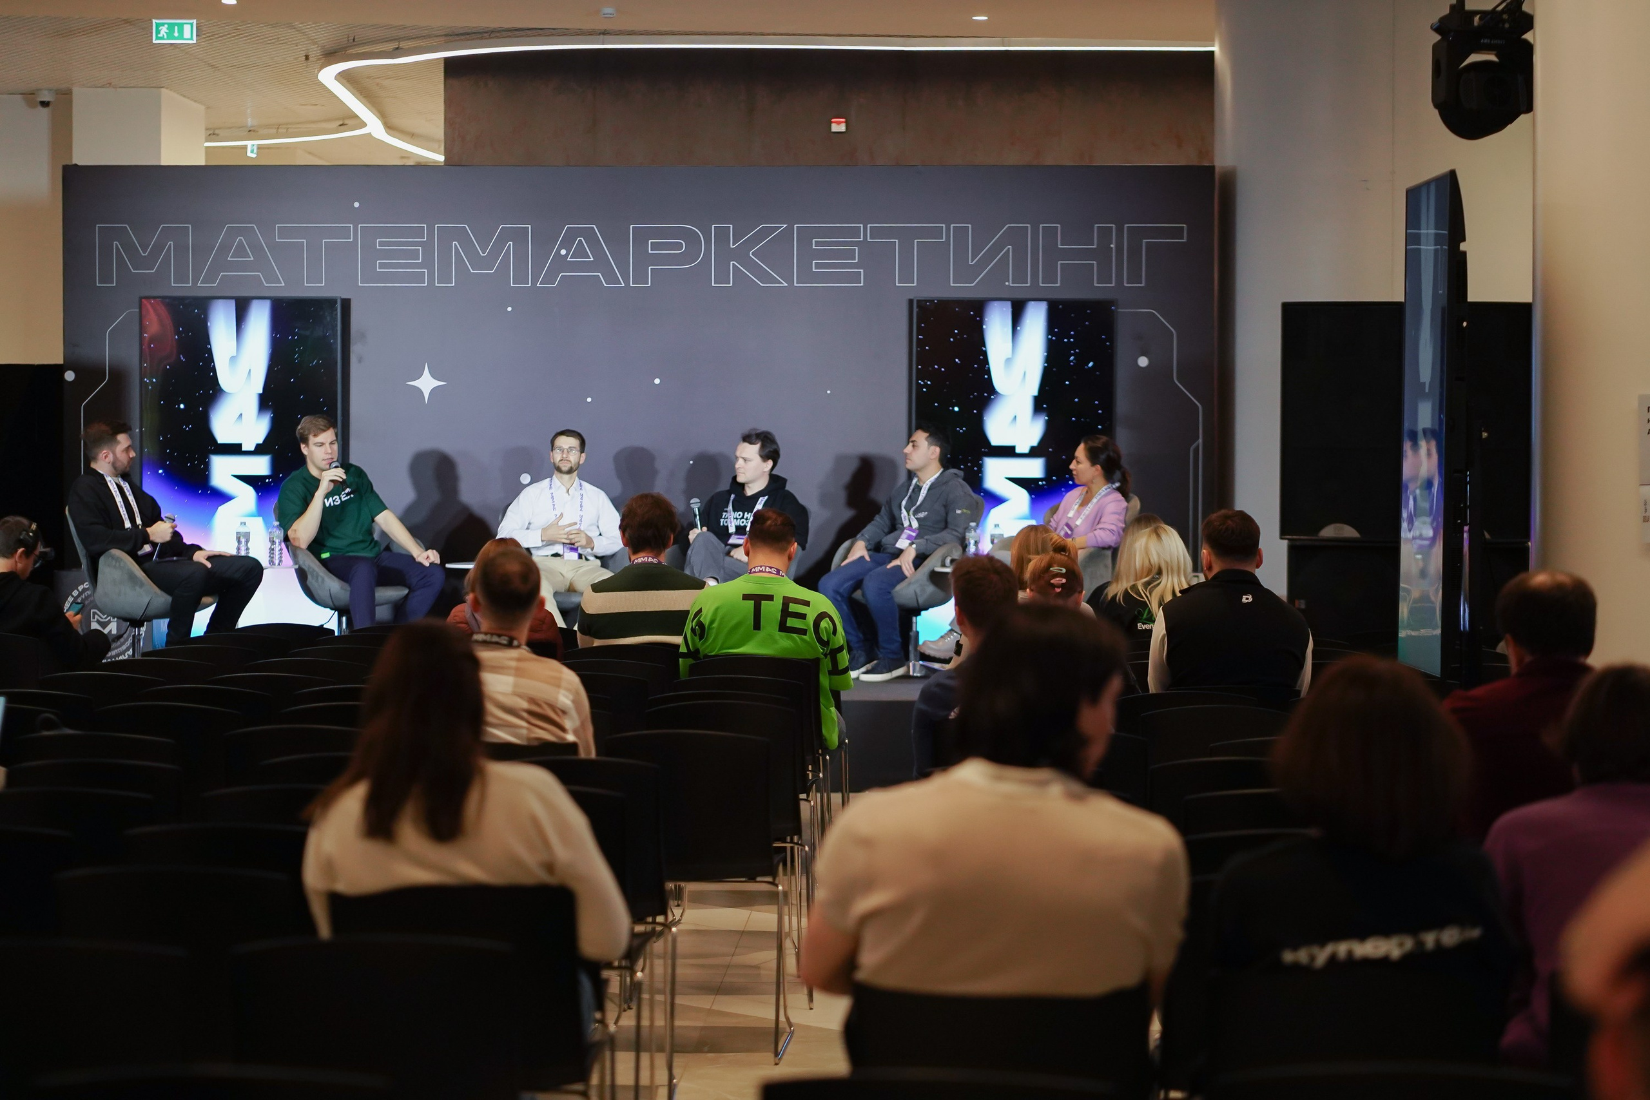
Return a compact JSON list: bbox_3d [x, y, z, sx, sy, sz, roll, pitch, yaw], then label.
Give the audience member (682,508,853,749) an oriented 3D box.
[{"bbox_3d":[-0.231,0.513,13.219,0.570,1.315,0.820,0,2,-10],"label":"audience member"}]

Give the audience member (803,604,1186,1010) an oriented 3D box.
[{"bbox_3d":[0.241,0.712,5.500,0.540,1.290,0.780,0,1,3],"label":"audience member"}]

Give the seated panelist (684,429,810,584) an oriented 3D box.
[{"bbox_3d":[-0.392,0.008,18.957,0.640,1.200,0.850,1,2,27],"label":"seated panelist"}]

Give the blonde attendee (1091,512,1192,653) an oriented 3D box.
[{"bbox_3d":[1.179,0.501,14.218,0.460,1.260,0.760,0,1,0],"label":"blonde attendee"}]

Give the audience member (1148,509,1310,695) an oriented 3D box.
[{"bbox_3d":[1.235,0.537,11.868,0.530,1.310,0.780,0,1,0],"label":"audience member"}]

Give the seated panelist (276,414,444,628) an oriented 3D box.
[{"bbox_3d":[-2.249,-0.024,18.856,0.680,1.270,0.850,-1,2,-27],"label":"seated panelist"}]

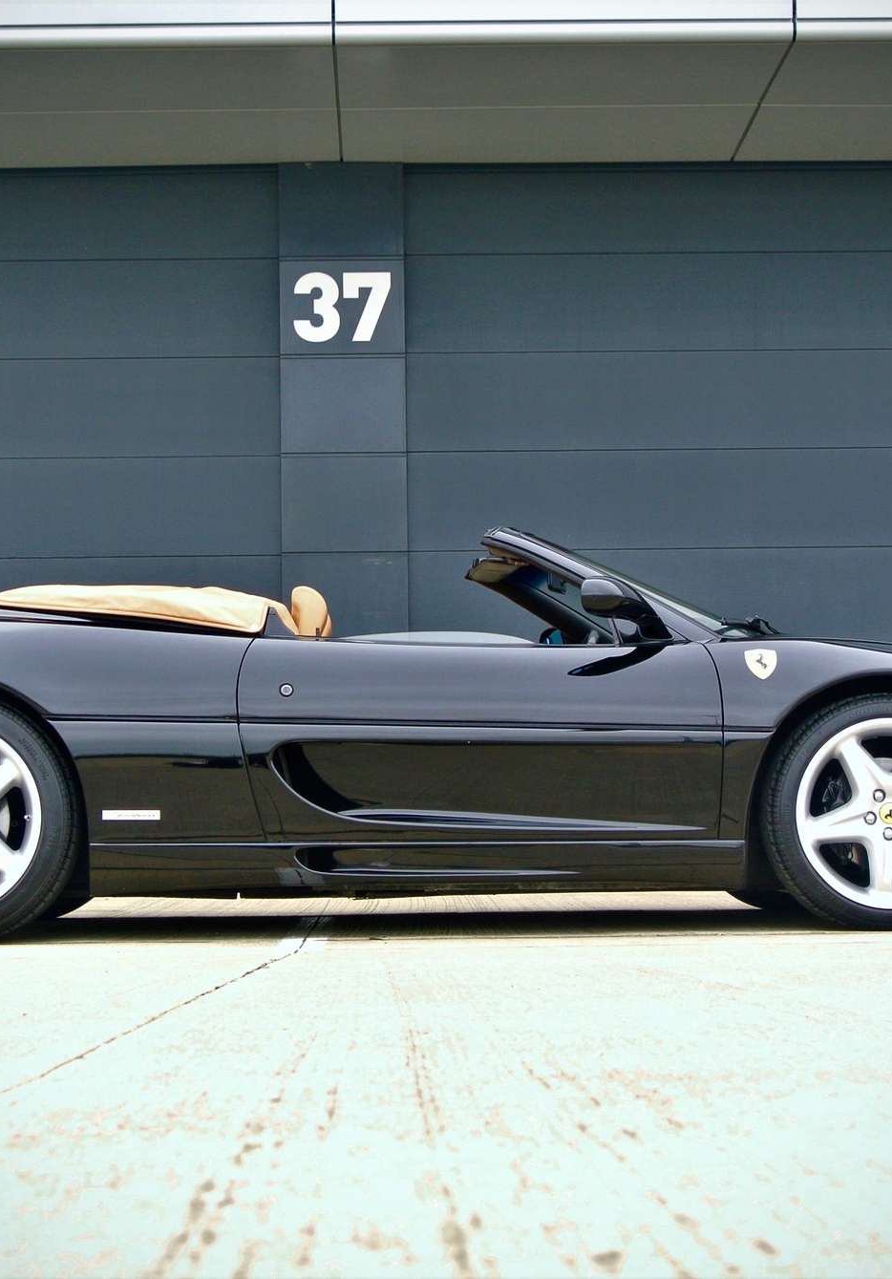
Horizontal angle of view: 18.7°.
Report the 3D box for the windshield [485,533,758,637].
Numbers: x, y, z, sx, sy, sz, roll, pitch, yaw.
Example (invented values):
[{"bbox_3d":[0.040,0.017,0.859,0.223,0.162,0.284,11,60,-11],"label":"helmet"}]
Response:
[{"bbox_3d":[0.510,-0.141,7.963,0.870,0.350,1.420,-1,-4,-2],"label":"windshield"}]

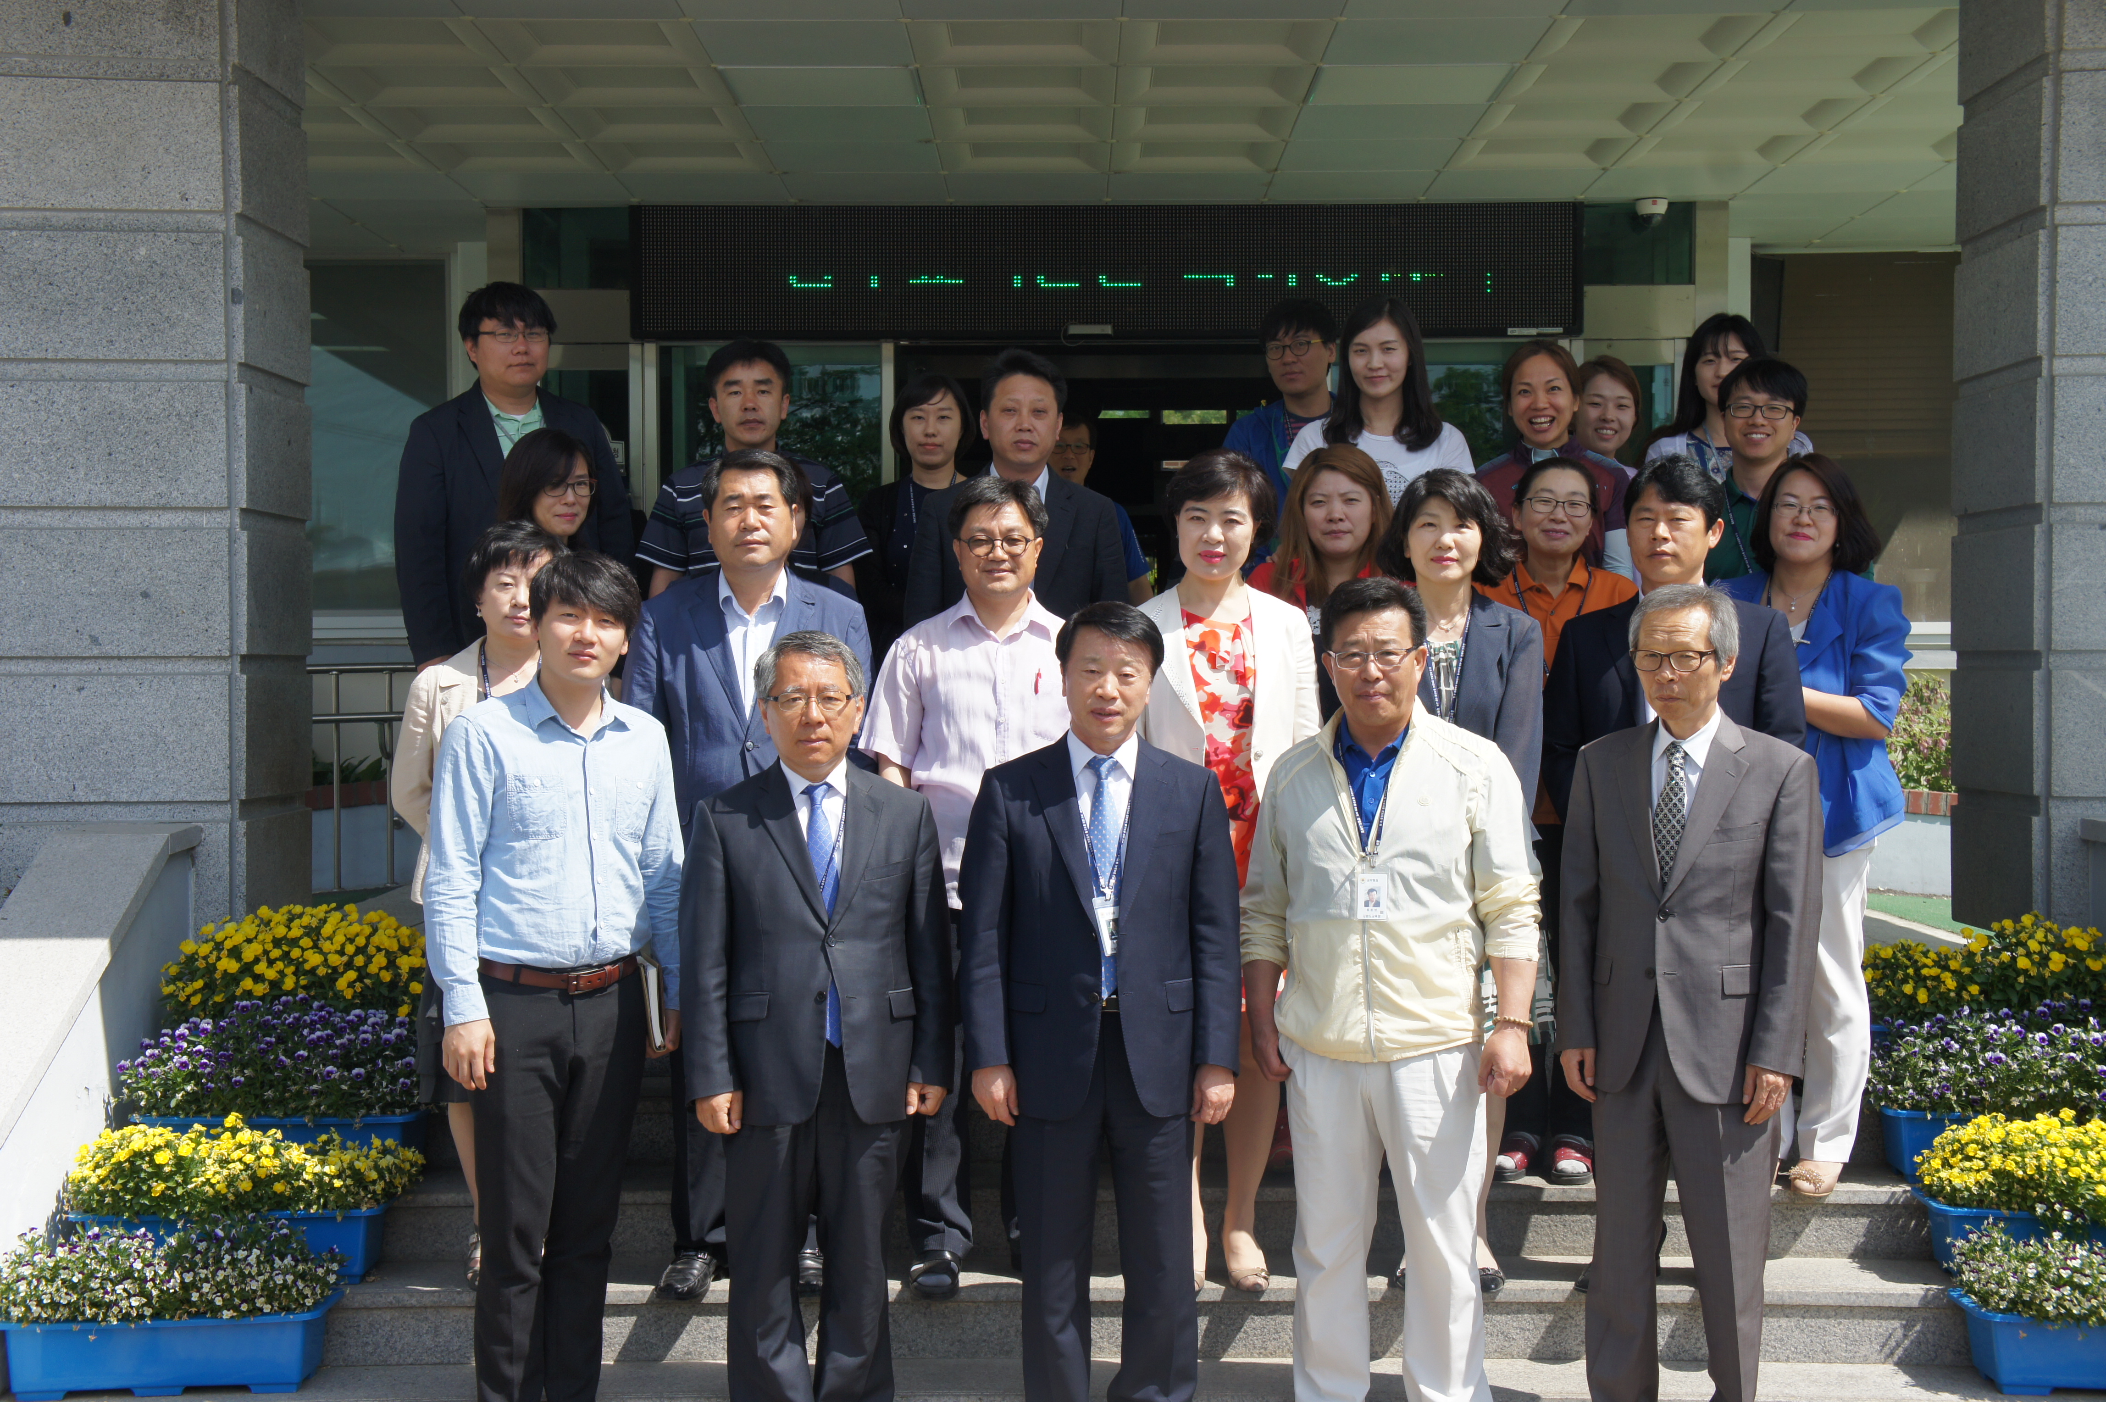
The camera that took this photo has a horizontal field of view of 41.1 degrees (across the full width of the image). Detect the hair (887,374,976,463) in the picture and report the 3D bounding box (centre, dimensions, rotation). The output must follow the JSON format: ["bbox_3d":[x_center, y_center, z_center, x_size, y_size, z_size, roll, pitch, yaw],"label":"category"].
[{"bbox_3d":[-0.292,-0.685,6.780,0.210,0.225,0.220,0,1,-2],"label":"hair"}]

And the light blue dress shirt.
[{"bbox_3d":[-0.911,0.281,5.120,0.450,0.630,0.270,0,1,-19],"label":"light blue dress shirt"}]

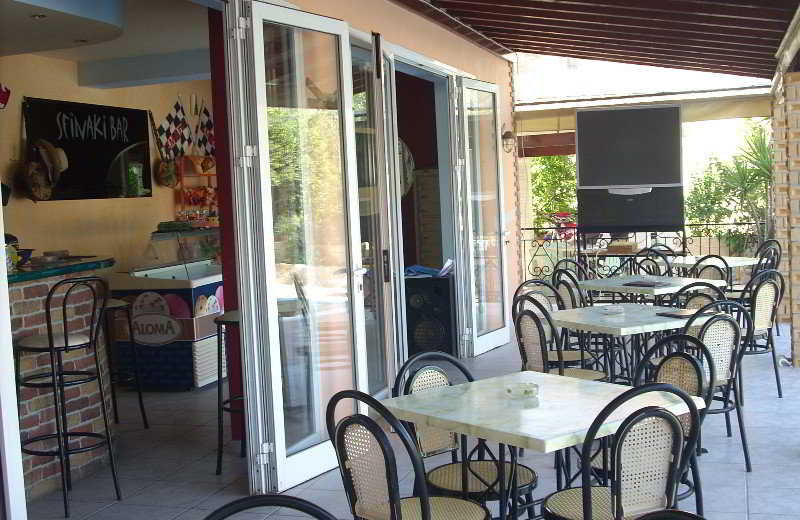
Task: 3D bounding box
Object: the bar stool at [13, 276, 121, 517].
[{"bbox_3d":[-1.664,0.652,5.225,0.420,1.110,0.390,0,4,34],"label":"bar stool"}]

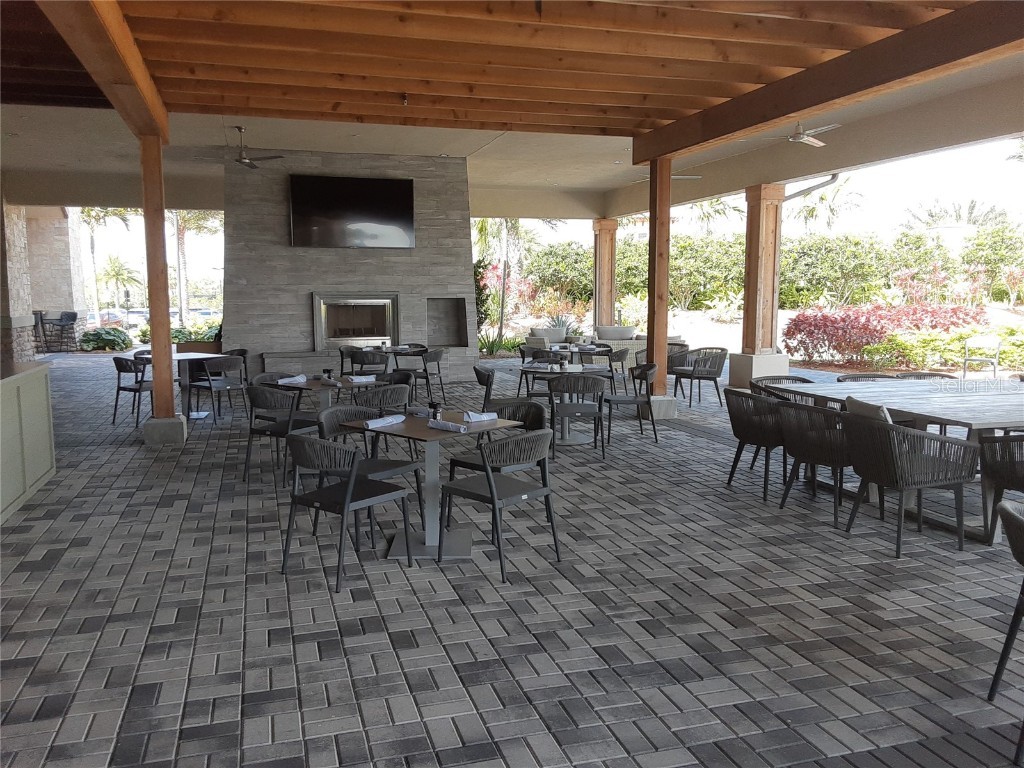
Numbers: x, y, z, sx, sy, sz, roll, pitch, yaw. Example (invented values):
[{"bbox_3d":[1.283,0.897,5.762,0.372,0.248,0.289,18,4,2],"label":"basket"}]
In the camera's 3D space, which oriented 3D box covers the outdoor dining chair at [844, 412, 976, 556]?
[{"bbox_3d":[2.397,0.583,4.851,0.570,0.770,0.590,-2,7,-18],"label":"outdoor dining chair"}]

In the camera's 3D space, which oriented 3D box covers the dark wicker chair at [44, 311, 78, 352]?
[{"bbox_3d":[-11.344,-1.318,20.184,0.550,1.060,0.570,5,8,35],"label":"dark wicker chair"}]

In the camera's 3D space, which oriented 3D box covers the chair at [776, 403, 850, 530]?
[{"bbox_3d":[2.248,0.525,5.502,0.600,0.790,0.600,-2,7,-20],"label":"chair"}]

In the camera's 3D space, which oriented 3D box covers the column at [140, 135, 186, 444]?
[{"bbox_3d":[-3.561,-0.932,8.129,0.390,3.050,0.390,-2,7,-18],"label":"column"}]

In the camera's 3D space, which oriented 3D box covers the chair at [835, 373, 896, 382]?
[{"bbox_3d":[3.328,0.329,7.109,0.610,0.785,0.610,-2,7,-18],"label":"chair"}]

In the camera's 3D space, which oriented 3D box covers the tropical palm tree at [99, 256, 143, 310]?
[{"bbox_3d":[-31.902,-8.016,65.000,3.800,4.800,3.800,0,6,0],"label":"tropical palm tree"}]

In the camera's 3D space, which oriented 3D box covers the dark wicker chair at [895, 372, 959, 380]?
[{"bbox_3d":[3.842,0.310,7.265,0.590,0.770,0.570,-2,7,-18],"label":"dark wicker chair"}]

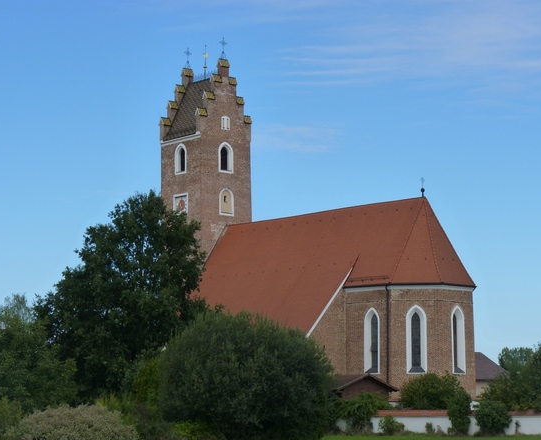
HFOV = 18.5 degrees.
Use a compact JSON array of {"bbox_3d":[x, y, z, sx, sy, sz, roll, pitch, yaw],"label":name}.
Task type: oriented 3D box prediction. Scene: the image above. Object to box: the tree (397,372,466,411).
[{"bbox_3d":[12.361,13.726,126.000,5.157,4.323,4.600,-1,-7,6],"label":"tree"}]

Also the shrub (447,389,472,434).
[{"bbox_3d":[13.707,13.889,120.500,1.741,3.336,1.700,-1,-7,6],"label":"shrub"}]

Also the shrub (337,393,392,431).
[{"bbox_3d":[6.773,14.037,121.000,4.078,2.949,2.600,-1,-7,3],"label":"shrub"}]

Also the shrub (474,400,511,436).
[{"bbox_3d":[16.034,14.318,120.000,2.744,2.564,2.400,-1,-7,8],"label":"shrub"}]

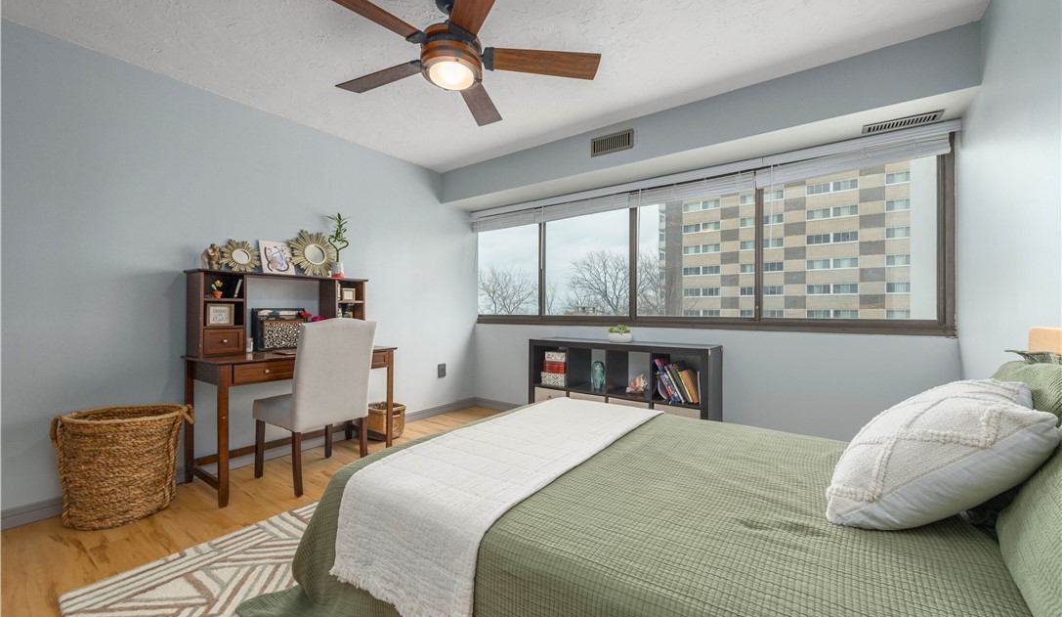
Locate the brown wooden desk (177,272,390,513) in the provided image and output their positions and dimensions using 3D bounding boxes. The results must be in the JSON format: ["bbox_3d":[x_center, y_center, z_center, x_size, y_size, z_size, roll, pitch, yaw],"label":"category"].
[{"bbox_3d":[-1.555,0.415,2.788,0.568,1.281,1.131,0,0,36],"label":"brown wooden desk"}]

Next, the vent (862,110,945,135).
[{"bbox_3d":[2.086,-1.051,2.325,0.336,0.020,0.148,0,0,36],"label":"vent"}]

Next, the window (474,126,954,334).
[{"bbox_3d":[0.923,-0.439,3.447,3.720,1.220,0.120,0,0,36],"label":"window"}]

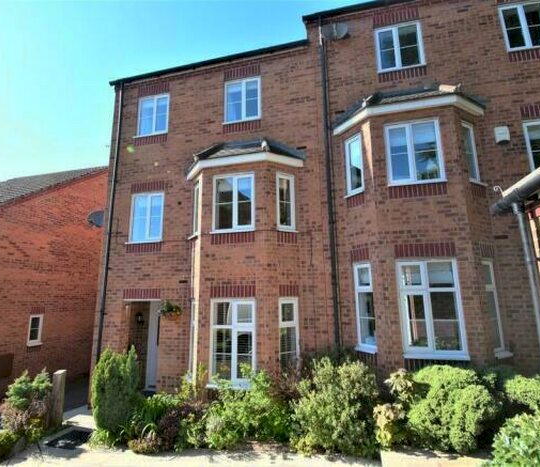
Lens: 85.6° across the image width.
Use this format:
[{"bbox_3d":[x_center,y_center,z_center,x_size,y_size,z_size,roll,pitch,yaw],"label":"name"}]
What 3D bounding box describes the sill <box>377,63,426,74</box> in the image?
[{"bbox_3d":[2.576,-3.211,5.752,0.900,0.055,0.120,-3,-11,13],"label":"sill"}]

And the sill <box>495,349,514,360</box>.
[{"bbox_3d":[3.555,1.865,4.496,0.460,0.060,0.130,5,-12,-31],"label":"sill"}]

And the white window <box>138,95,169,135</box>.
[{"bbox_3d":[-2.848,-2.887,7.198,0.881,1.070,0.090,-3,-11,13],"label":"white window"}]

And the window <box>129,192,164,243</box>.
[{"bbox_3d":[-2.785,-0.362,6.582,0.880,1.170,0.110,-3,-11,13],"label":"window"}]

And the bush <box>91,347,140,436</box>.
[{"bbox_3d":[-2.768,2.728,5.267,0.750,1.350,0.700,-3,-11,13],"label":"bush"}]

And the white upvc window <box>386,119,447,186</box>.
[{"bbox_3d":[2.435,-1.374,4.978,0.880,1.140,0.120,-3,-11,13],"label":"white upvc window"}]

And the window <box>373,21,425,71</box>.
[{"bbox_3d":[2.639,-3.815,5.944,0.890,1.030,0.120,-3,-11,13],"label":"window"}]

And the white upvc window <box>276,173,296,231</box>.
[{"bbox_3d":[0.301,-0.610,5.715,0.440,1.160,0.120,6,-12,-31],"label":"white upvc window"}]

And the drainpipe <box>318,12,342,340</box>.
[{"bbox_3d":[1.182,-0.769,5.676,0.080,7.896,0.090,-3,-11,13],"label":"drainpipe"}]

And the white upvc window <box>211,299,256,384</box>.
[{"bbox_3d":[-0.648,1.923,5.253,0.869,1.492,0.090,-3,-11,13],"label":"white upvc window"}]

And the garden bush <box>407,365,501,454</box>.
[{"bbox_3d":[2.343,2.197,3.796,1.000,0.920,0.820,-3,-11,13],"label":"garden bush"}]

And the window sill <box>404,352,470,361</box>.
[{"bbox_3d":[2.514,1.869,4.427,0.919,0.060,0.130,-3,-11,13],"label":"window sill"}]

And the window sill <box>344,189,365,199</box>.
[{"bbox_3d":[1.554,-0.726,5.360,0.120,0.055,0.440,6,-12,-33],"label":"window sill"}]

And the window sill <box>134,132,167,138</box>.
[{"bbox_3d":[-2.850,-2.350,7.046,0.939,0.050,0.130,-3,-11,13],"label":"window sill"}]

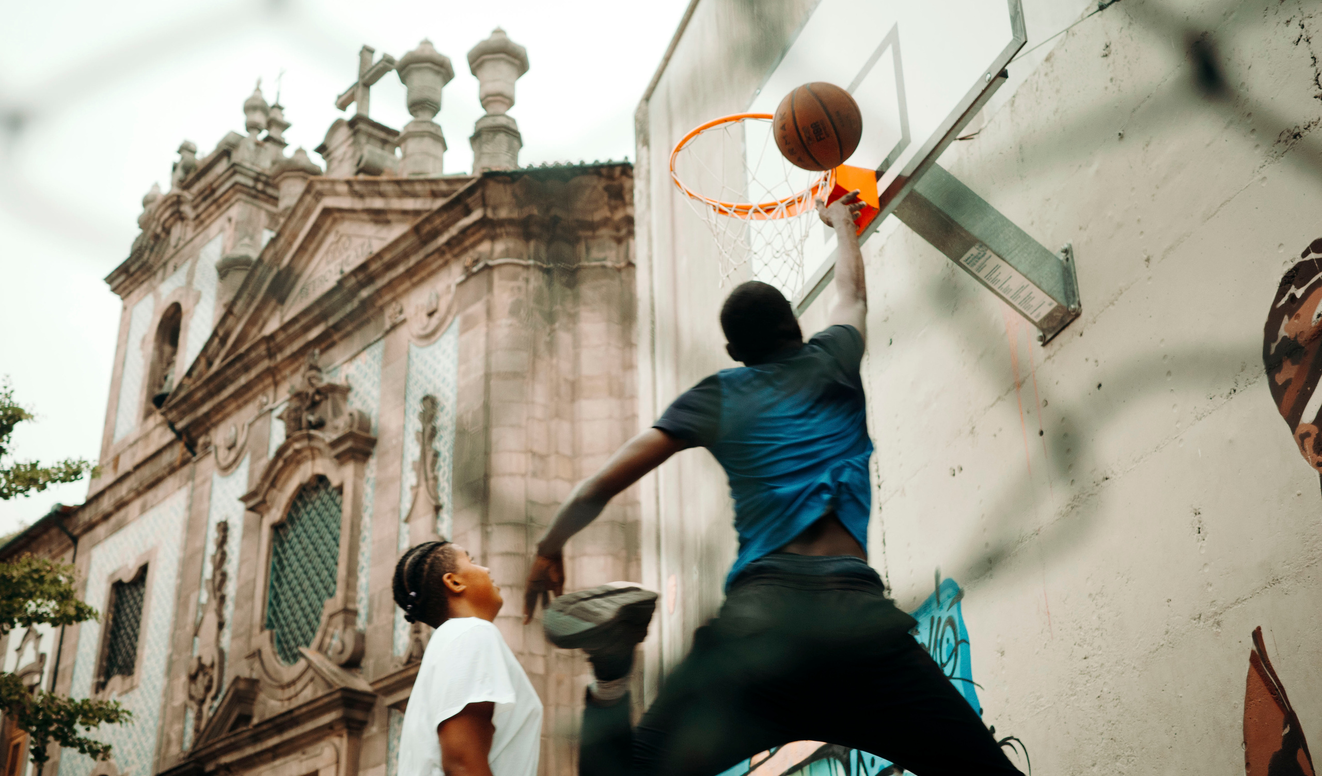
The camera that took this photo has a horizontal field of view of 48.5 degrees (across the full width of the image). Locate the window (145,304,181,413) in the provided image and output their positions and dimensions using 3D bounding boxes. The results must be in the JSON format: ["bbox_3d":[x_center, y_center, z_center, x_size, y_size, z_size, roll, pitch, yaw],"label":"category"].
[{"bbox_3d":[-9.135,-0.534,27.422,0.320,2.296,1.028,23,-37,-38],"label":"window"}]

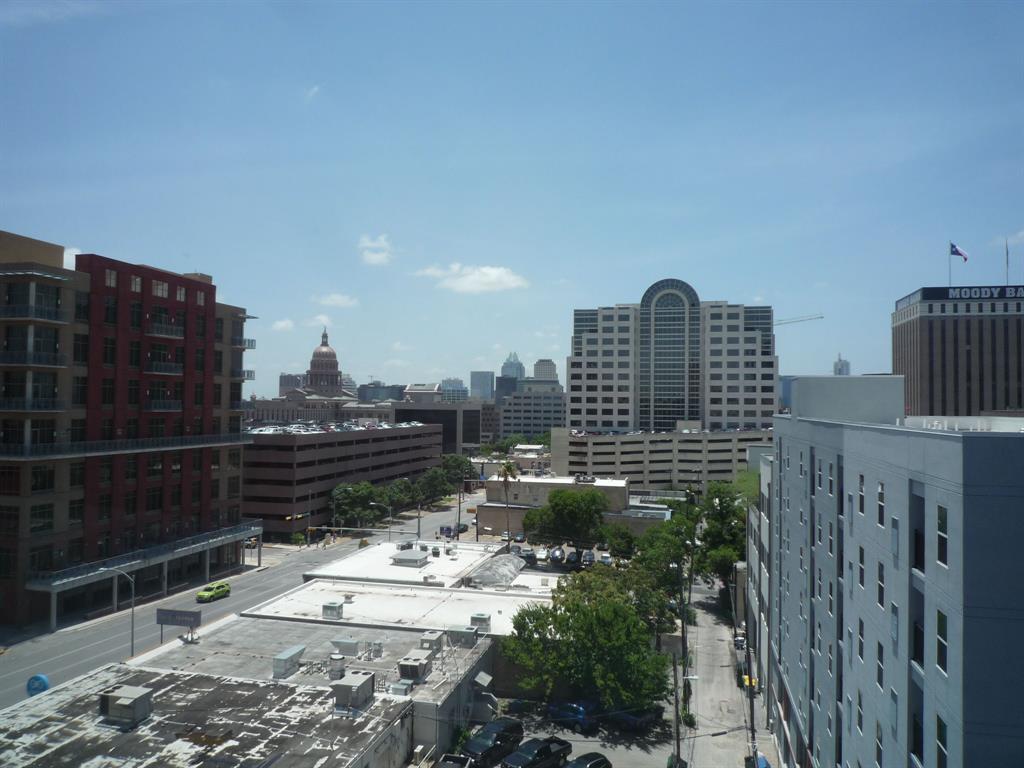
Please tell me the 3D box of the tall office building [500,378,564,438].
[{"bbox_3d":[21.448,21.091,454.699,47.060,47.360,42.000,0,-2,14],"label":"tall office building"}]

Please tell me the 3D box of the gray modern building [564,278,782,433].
[{"bbox_3d":[57.940,0.303,272.136,70.000,71.500,40.000,0,-2,14],"label":"gray modern building"}]

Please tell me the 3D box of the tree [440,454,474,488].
[{"bbox_3d":[-17.462,29.335,235.796,10.850,13.680,10.850,1,-2,0],"label":"tree"}]

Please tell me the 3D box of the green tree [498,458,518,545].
[{"bbox_3d":[-0.592,21.129,125.000,3.500,16.400,3.500,1,-2,0],"label":"green tree"}]

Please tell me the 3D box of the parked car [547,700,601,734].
[{"bbox_3d":[5.022,27.234,60.632,4.250,1.500,1.780,-1,-2,41],"label":"parked car"}]

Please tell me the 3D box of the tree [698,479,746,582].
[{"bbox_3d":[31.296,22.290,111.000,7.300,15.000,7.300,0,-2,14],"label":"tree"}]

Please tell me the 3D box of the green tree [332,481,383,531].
[{"bbox_3d":[-33.482,26.158,159.843,11.680,10.560,11.100,0,-2,14],"label":"green tree"}]

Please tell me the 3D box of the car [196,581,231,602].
[{"bbox_3d":[-38.119,26.729,94.689,1.820,1.620,4.400,0,-3,14],"label":"car"}]

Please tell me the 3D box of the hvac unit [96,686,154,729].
[{"bbox_3d":[-24.566,20.373,47.072,2.650,1.600,1.600,0,-2,14],"label":"hvac unit"}]

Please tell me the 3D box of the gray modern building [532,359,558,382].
[{"bbox_3d":[56.923,16.177,1268.213,48.000,120.000,48.000,0,-2,14],"label":"gray modern building"}]

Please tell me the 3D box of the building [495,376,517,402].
[{"bbox_3d":[-8.791,34.941,1310.203,33.000,94.900,33.000,0,-2,14],"label":"building"}]

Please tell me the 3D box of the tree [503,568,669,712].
[{"bbox_3d":[6.058,20.919,61.339,13.810,10.820,13.120,0,-2,14],"label":"tree"}]

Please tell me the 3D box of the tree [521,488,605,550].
[{"bbox_3d":[8.642,23.882,124.815,14.540,12.440,13.810,0,-2,14],"label":"tree"}]

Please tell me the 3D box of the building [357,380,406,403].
[{"bbox_3d":[-162.663,31.173,919.090,56.000,61.130,50.000,0,-2,14],"label":"building"}]

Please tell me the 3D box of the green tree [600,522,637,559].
[{"bbox_3d":[18.290,26.963,127.000,6.200,6.200,6.000,0,-2,14],"label":"green tree"}]

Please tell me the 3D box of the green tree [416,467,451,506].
[{"bbox_3d":[-22.349,28.996,209.834,9.660,11.140,9.660,1,-2,0],"label":"green tree"}]

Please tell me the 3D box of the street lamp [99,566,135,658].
[{"bbox_3d":[-37.676,21.846,70.345,4.200,8.650,0.400,0,-2,14],"label":"street lamp"}]

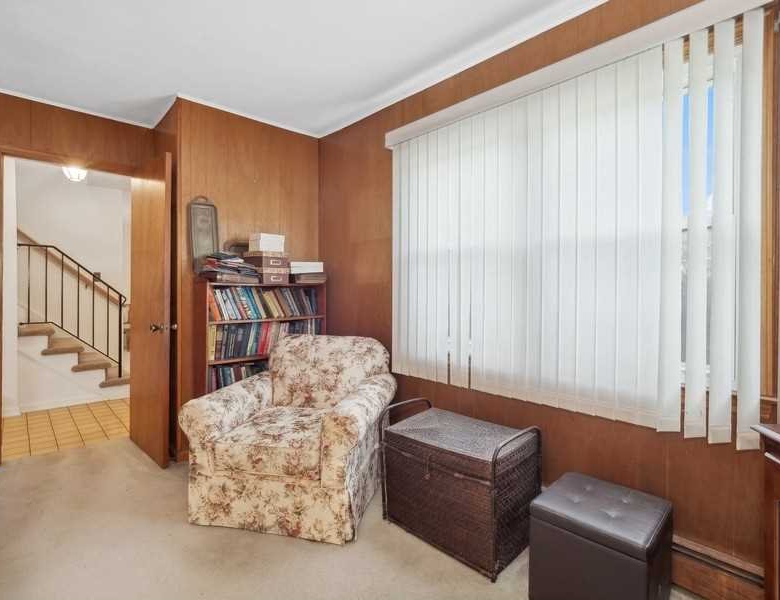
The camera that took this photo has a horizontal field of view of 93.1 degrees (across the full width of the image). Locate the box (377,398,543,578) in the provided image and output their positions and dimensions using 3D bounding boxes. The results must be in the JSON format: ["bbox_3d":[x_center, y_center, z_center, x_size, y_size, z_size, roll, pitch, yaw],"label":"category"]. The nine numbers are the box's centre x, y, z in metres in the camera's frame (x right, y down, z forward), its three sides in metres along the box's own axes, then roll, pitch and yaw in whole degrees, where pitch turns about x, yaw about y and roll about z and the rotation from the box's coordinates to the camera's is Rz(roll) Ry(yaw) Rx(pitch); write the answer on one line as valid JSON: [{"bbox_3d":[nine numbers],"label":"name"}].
[{"bbox_3d":[0.337,0.834,1.815,0.610,0.565,0.410,1,2,44],"label":"box"}]

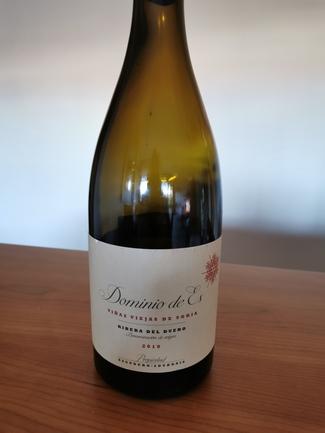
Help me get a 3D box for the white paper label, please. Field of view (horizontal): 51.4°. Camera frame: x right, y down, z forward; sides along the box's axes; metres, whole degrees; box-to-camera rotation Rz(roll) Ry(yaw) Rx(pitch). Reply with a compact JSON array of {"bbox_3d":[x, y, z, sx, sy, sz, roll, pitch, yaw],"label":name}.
[{"bbox_3d":[-0.005,0.048,0.208,0.085,0.076,0.045,1,14,1],"label":"white paper label"}]

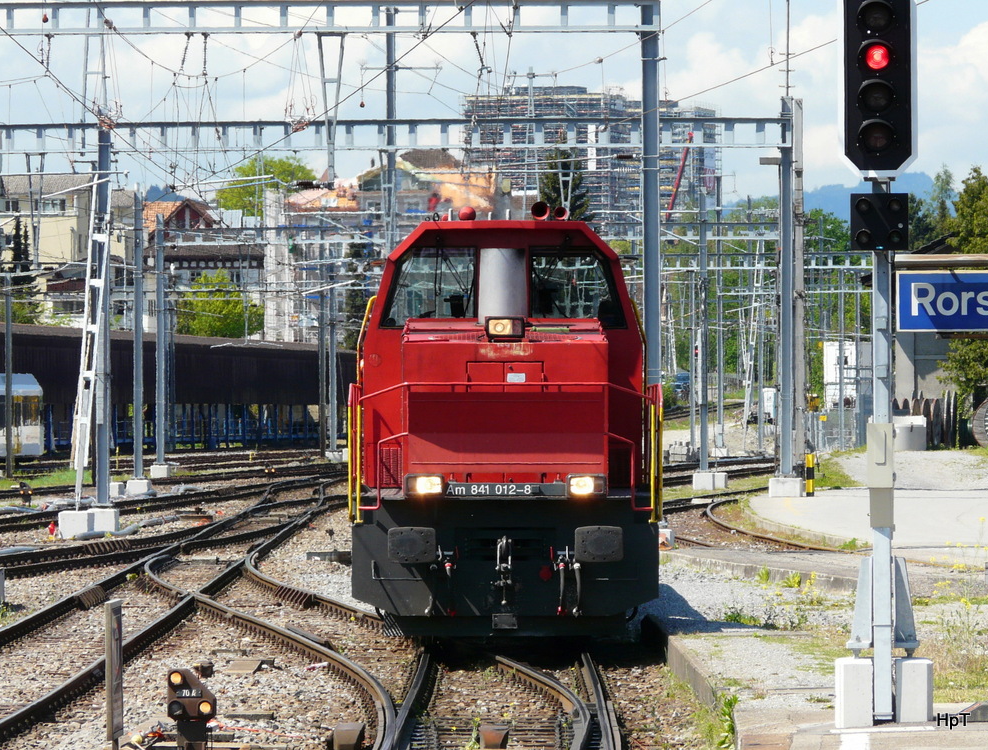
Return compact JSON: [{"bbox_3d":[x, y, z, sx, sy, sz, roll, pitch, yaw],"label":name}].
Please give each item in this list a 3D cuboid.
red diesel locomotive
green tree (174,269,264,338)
[{"bbox_3d":[0.100,0.490,65.900,3.000,4.350,14.200,0,0,0],"label":"red diesel locomotive"},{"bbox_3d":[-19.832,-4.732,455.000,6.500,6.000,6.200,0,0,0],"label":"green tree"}]

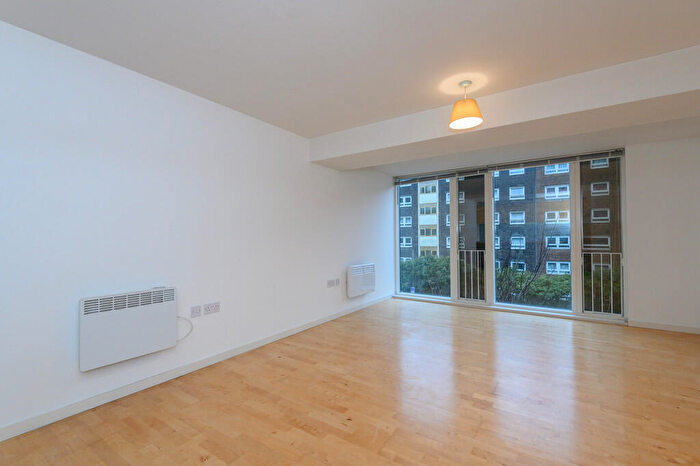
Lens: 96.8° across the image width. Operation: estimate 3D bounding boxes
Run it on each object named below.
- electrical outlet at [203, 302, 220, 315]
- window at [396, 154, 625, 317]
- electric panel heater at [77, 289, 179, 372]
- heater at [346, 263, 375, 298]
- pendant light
[{"bbox_3d":[-1.211,0.666,2.740,0.012,0.088,0.147,-1,-1,34],"label":"electrical outlet"},{"bbox_3d":[2.155,0.047,4.804,3.175,2.098,0.100,-1,-1,34],"label":"window"},{"bbox_3d":[-1.539,0.644,2.188,0.090,0.446,0.581,-1,-1,34],"label":"electric panel heater"},{"bbox_3d":[0.164,0.702,4.685,0.090,0.450,0.733,-1,-1,34],"label":"heater"},{"bbox_3d":[0.909,-1.014,2.440,0.254,0.318,0.254,-1,-1,34],"label":"pendant light"}]

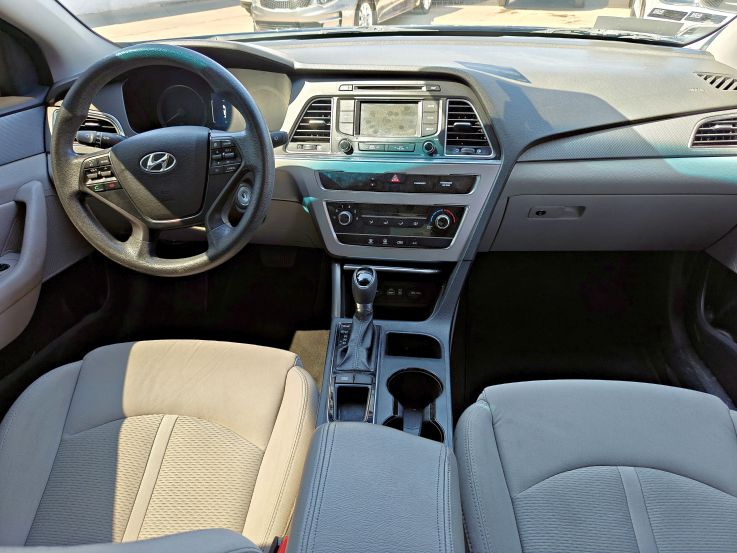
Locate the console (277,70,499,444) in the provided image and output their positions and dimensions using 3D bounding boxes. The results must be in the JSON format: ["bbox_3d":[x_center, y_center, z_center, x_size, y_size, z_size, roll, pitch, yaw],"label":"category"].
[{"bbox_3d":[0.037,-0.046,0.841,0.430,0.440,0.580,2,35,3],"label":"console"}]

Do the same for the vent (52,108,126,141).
[{"bbox_3d":[-0.550,-0.296,0.965,0.138,0.066,0.045,0,20,0],"label":"vent"}]

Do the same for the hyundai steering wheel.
[{"bbox_3d":[-0.344,-0.192,0.850,0.378,0.378,0.095,3,9,4],"label":"hyundai steering wheel"}]

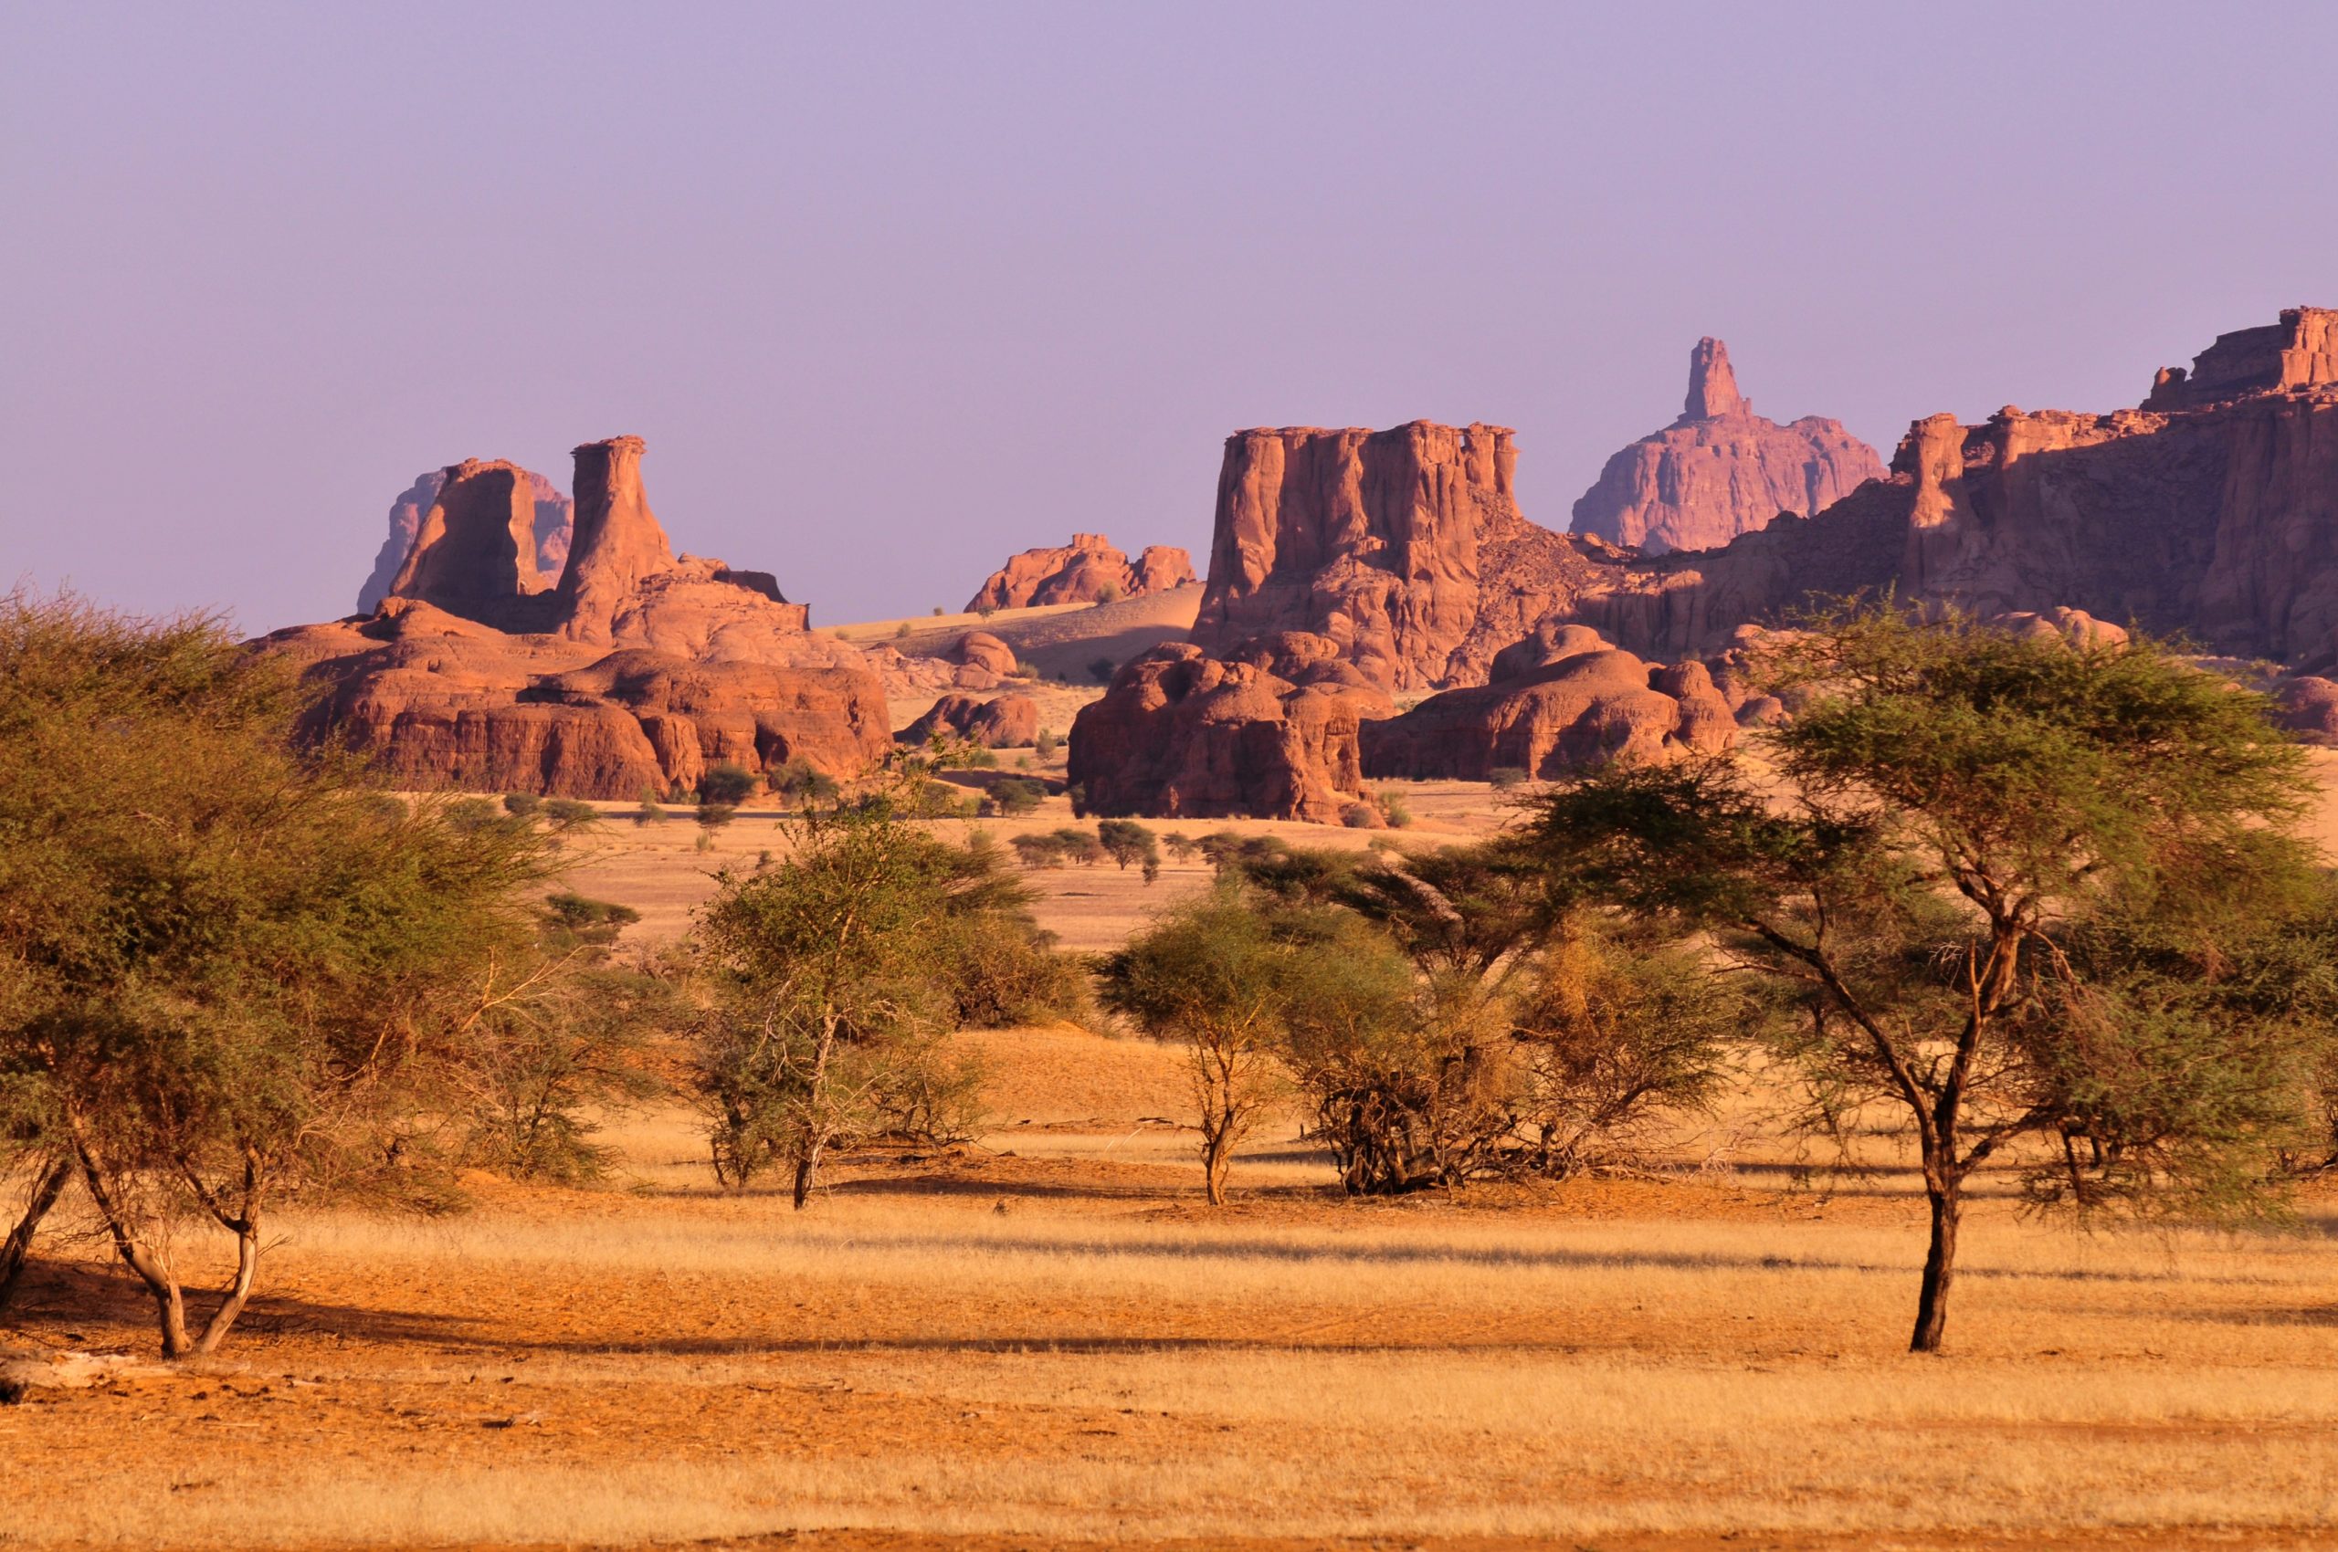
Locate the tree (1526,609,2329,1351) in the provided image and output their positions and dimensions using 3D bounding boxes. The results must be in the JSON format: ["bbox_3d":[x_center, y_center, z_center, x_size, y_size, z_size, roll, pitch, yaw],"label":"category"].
[{"bbox_3d":[5.910,1.590,140.000,6.200,5.800,5.800,0,0,0],"label":"tree"}]

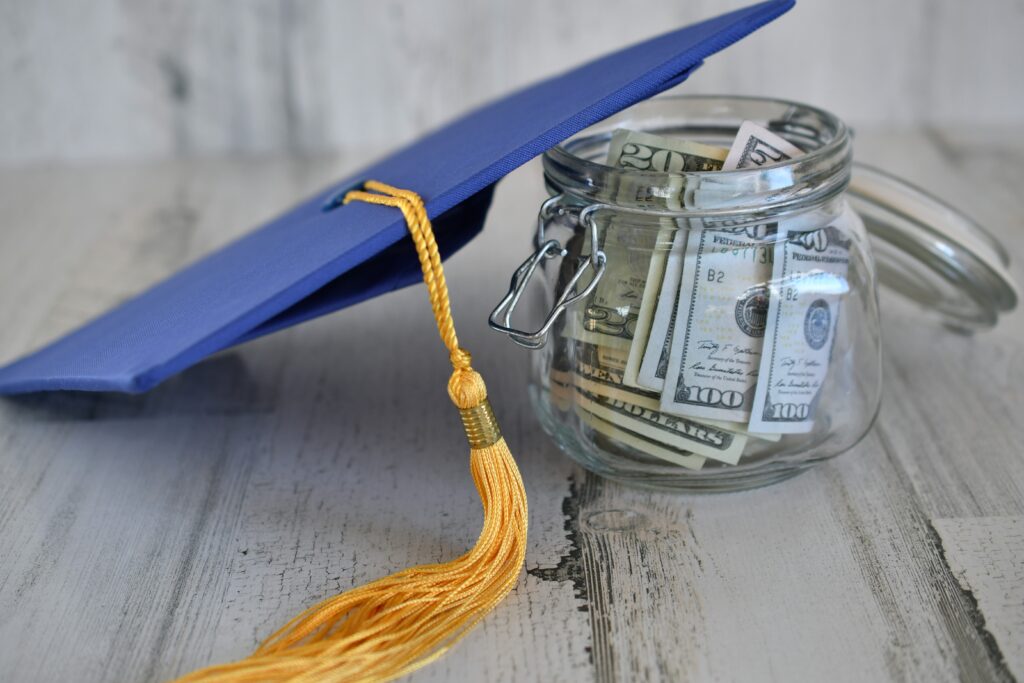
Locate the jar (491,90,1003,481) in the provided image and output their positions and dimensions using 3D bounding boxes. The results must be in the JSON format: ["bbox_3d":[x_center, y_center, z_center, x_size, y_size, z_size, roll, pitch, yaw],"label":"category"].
[{"bbox_3d":[0.079,-0.022,0.541,0.185,0.100,0.109,-15,25,-29],"label":"jar"}]

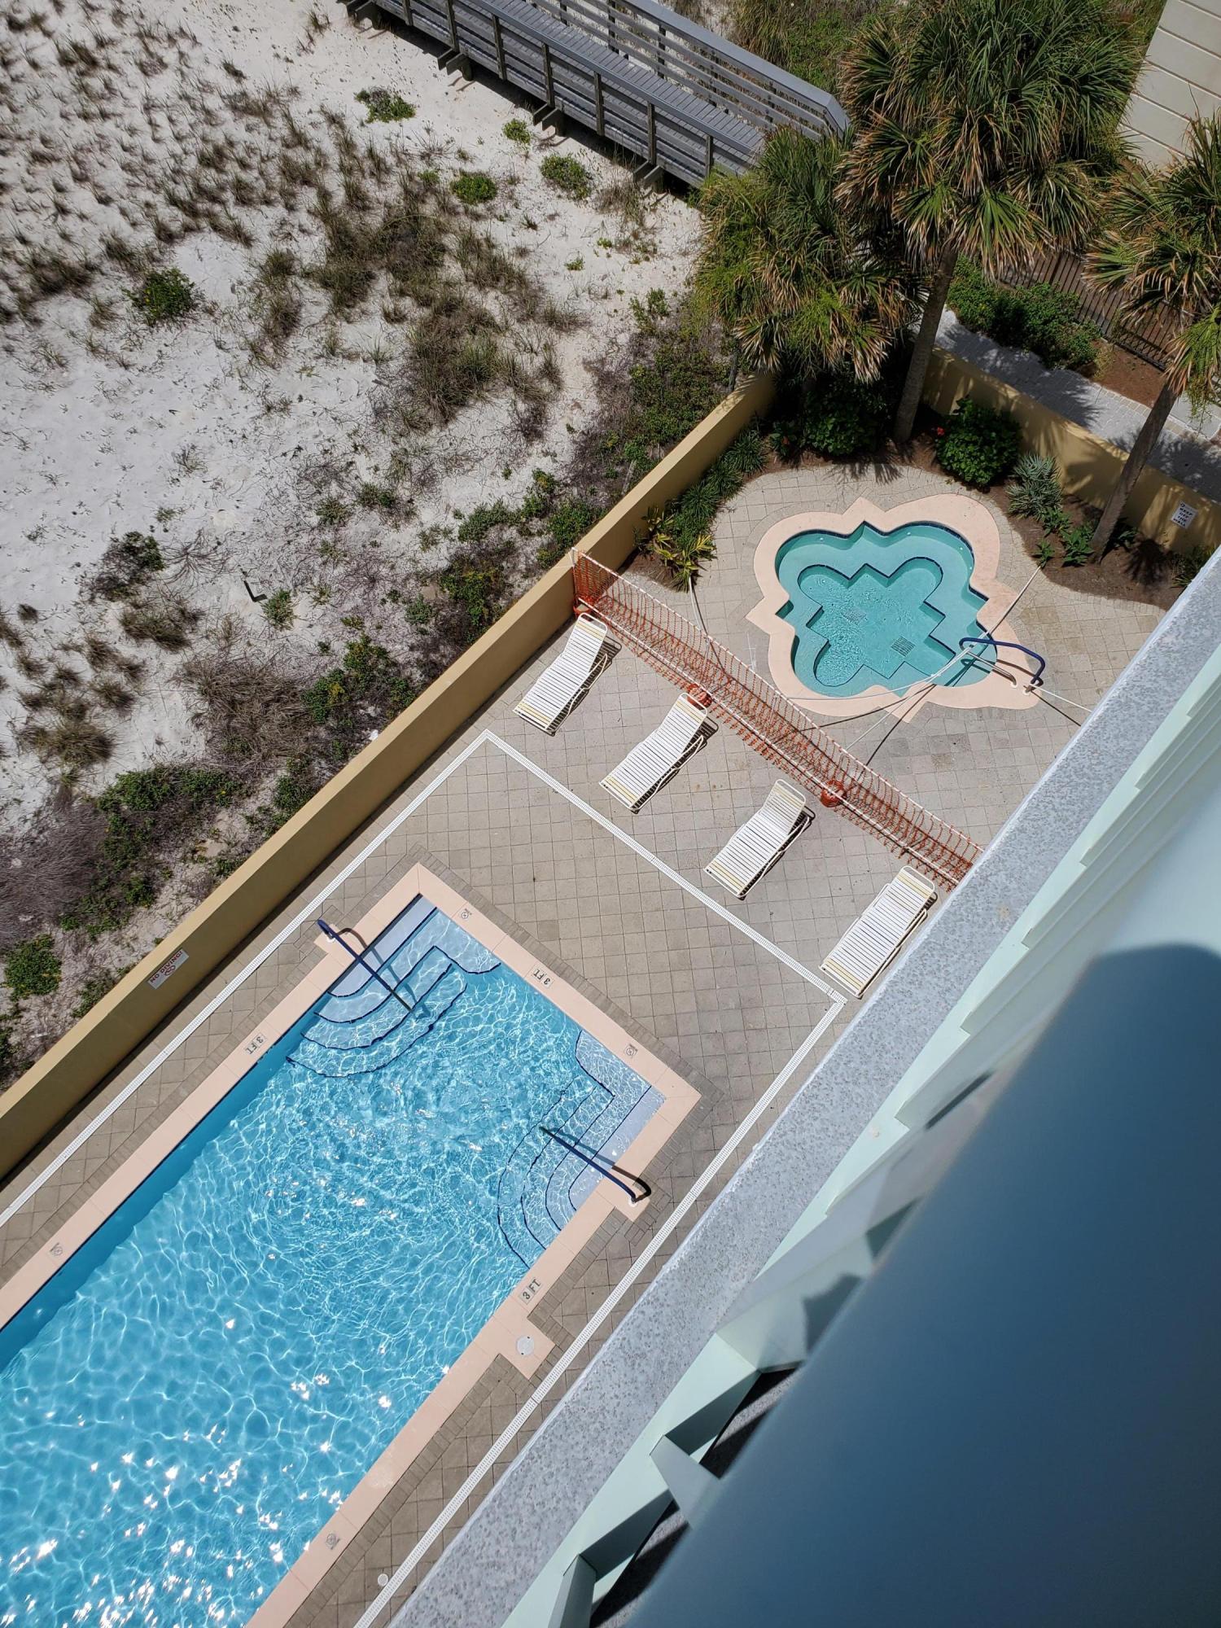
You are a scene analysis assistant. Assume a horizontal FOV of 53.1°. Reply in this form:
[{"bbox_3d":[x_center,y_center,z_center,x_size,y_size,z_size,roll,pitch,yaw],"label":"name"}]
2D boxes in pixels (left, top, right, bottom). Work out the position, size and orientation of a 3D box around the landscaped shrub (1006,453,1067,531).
[{"bbox_3d":[6.881,-5.230,19.767,0.980,0.900,0.980,0,65,0],"label":"landscaped shrub"}]

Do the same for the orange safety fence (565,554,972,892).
[{"bbox_3d":[2.331,-1.381,18.022,7.450,1.360,0.380,39,70,16],"label":"orange safety fence"}]

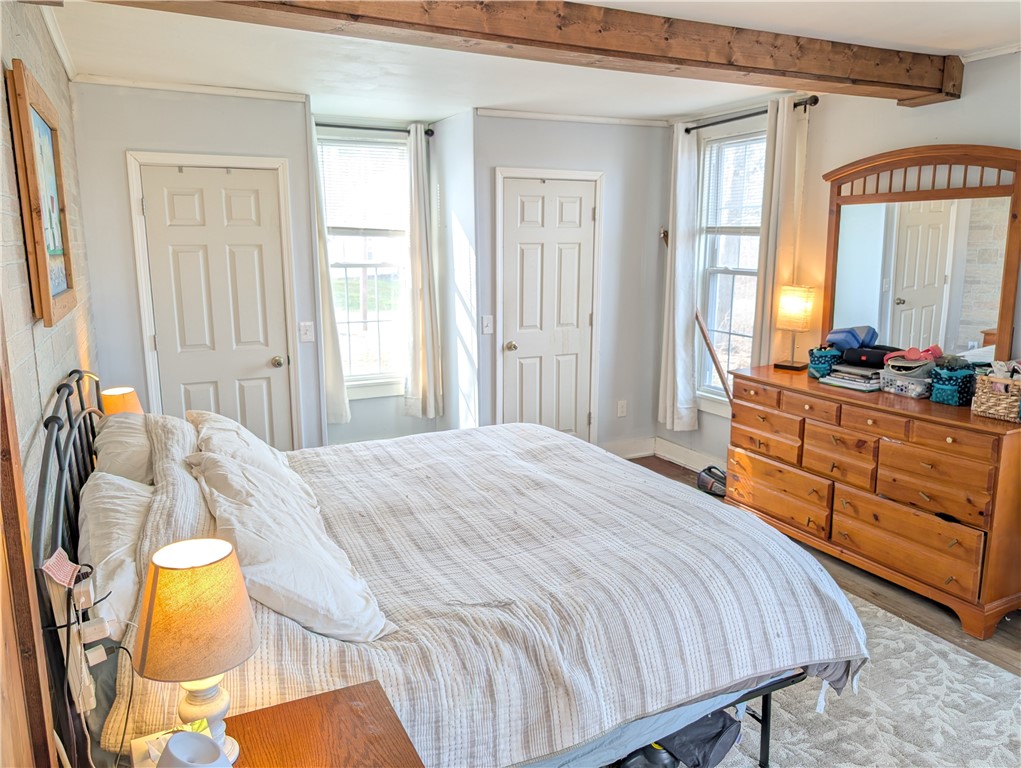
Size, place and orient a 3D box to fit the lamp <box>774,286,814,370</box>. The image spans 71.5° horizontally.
[{"bbox_3d":[1.646,-0.320,4.101,0.151,0.477,0.151,9,14,38],"label":"lamp"}]

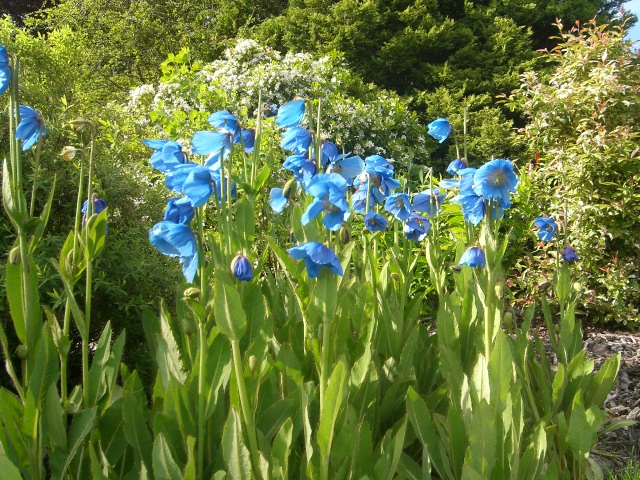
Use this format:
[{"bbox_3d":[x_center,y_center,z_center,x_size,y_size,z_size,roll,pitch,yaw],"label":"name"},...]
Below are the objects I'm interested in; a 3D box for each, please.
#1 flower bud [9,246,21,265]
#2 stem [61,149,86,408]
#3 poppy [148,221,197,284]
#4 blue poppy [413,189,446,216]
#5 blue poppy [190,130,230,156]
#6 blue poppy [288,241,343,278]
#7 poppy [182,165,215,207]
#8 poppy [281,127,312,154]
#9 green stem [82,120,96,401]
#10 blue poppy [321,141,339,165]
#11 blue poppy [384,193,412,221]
[{"bbox_3d":[-0.652,0.033,1.500,0.025,0.038,0.026,0,6,0],"label":"flower bud"},{"bbox_3d":[-0.571,0.084,1.620,0.028,0.580,0.026,4,6,0],"label":"stem"},{"bbox_3d":[-0.296,0.023,1.420,0.090,0.125,0.090,-6,10,-38],"label":"poppy"},{"bbox_3d":[0.268,-0.092,1.720,0.082,0.070,0.065,-1,8,-6],"label":"blue poppy"},{"bbox_3d":[-0.242,-0.213,1.550,0.080,0.060,0.075,-4,9,-29],"label":"blue poppy"},{"bbox_3d":[-0.009,0.038,1.360,0.100,0.072,0.085,2,6,21],"label":"blue poppy"},{"bbox_3d":[-0.272,-0.122,1.570,0.065,0.090,0.085,-4,7,-31],"label":"poppy"},{"bbox_3d":[-0.053,-0.227,1.600,0.070,0.066,0.066,-5,9,-31],"label":"poppy"},{"bbox_3d":[-0.525,0.058,1.600,0.024,0.640,0.024,1,6,0],"label":"green stem"},{"bbox_3d":[0.023,-0.191,1.530,0.055,0.060,0.050,6,8,44],"label":"blue poppy"},{"bbox_3d":[0.196,-0.083,1.750,0.070,0.070,0.055,-1,8,-6],"label":"blue poppy"}]

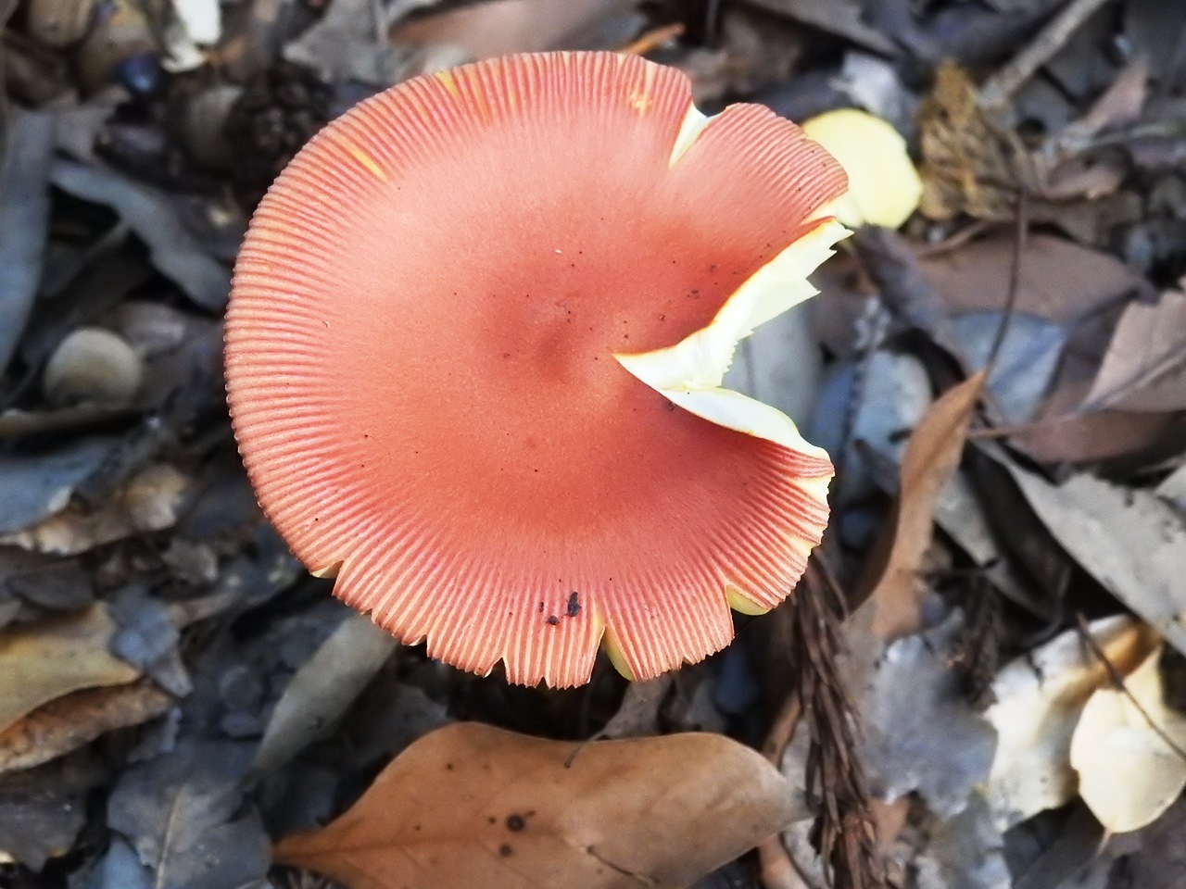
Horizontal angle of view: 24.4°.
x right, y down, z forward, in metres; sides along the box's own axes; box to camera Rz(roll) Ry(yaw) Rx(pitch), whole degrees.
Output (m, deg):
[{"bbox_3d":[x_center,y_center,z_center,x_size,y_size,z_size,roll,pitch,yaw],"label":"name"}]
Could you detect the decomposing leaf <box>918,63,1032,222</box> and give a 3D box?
[{"bbox_3d":[0.068,-0.054,0.489,0.019,0.016,0.026,2,70,1],"label":"decomposing leaf"}]

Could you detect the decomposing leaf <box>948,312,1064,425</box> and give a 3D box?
[{"bbox_3d":[0.072,-0.013,0.476,0.020,0.006,0.019,-1,70,-1],"label":"decomposing leaf"}]

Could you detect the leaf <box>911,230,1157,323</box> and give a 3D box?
[{"bbox_3d":[0.077,-0.028,0.482,0.041,0.008,0.019,1,70,0],"label":"leaf"}]

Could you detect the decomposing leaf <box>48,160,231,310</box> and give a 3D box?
[{"bbox_3d":[-0.080,-0.037,0.485,0.040,0.010,0.011,35,74,12],"label":"decomposing leaf"}]

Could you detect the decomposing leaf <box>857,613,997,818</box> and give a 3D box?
[{"bbox_3d":[0.056,0.046,0.457,0.024,0.009,0.030,1,70,1],"label":"decomposing leaf"}]

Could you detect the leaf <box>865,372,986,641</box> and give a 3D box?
[{"bbox_3d":[0.057,0.010,0.458,0.013,0.015,0.048,20,71,7],"label":"leaf"}]

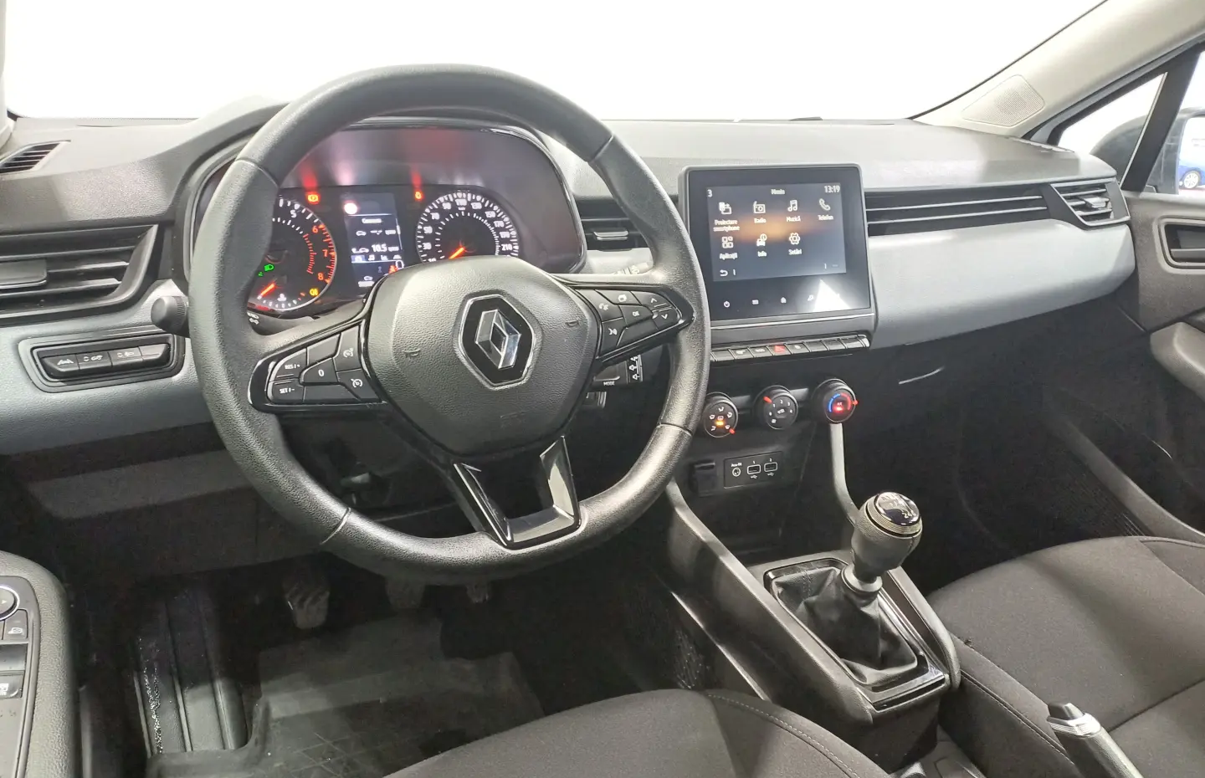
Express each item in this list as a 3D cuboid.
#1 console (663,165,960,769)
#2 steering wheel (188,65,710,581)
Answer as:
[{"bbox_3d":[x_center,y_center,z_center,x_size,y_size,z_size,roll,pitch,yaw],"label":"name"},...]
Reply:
[{"bbox_3d":[0.206,0.065,0.835,0.250,0.540,0.340,-6,18,-20],"label":"console"},{"bbox_3d":[-0.093,-0.048,0.629,0.367,0.362,0.095,-12,-4,-24],"label":"steering wheel"}]

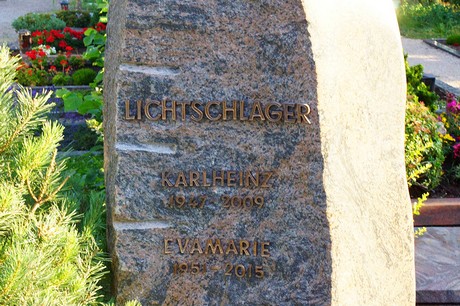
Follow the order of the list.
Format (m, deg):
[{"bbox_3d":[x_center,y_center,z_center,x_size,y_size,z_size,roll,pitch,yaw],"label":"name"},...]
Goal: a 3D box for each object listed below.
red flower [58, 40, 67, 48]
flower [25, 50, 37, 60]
[{"bbox_3d":[-1.782,-1.154,9.100,0.085,0.080,0.085,-3,15,-11],"label":"red flower"},{"bbox_3d":[-1.959,-0.957,8.400,0.115,0.095,0.105,-3,15,-13],"label":"flower"}]

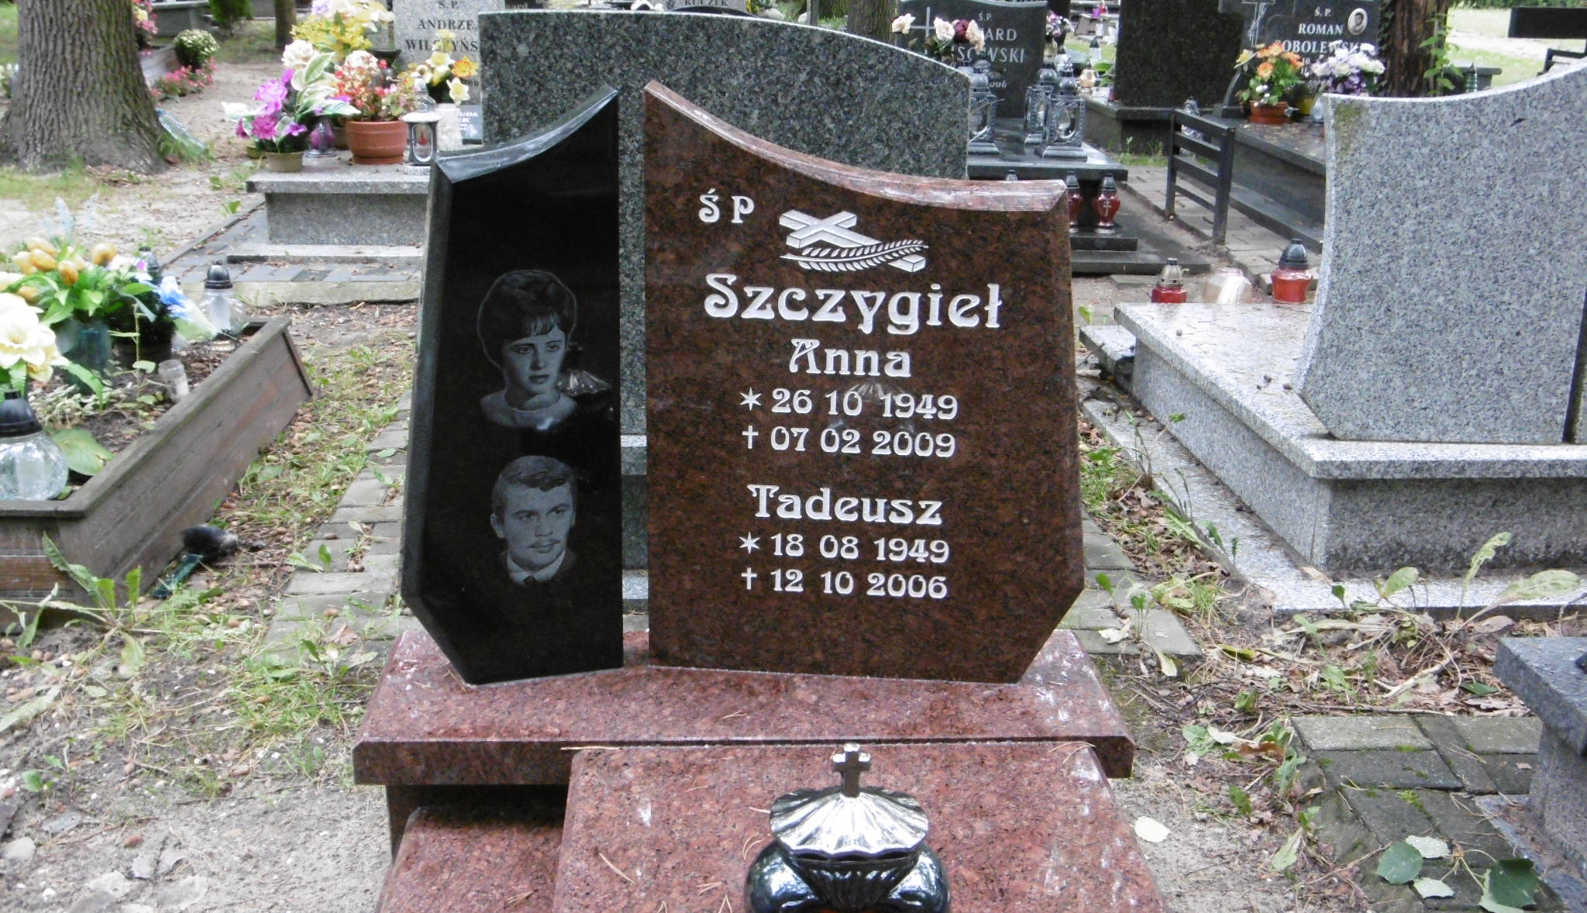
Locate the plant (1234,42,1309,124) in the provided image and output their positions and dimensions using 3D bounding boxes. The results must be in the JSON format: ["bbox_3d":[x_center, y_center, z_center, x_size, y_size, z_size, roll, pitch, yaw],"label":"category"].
[{"bbox_3d":[2.588,-2.020,9.450,0.387,0.429,0.370,0,17,-4],"label":"plant"}]

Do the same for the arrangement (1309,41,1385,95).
[{"bbox_3d":[2.987,-2.076,9.412,0.372,0.332,0.330,0,17,-2],"label":"arrangement"}]

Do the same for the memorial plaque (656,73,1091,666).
[{"bbox_3d":[0.100,-0.085,2.225,0.567,0.753,0.090,2,17,3],"label":"memorial plaque"}]

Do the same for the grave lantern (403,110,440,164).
[{"bbox_3d":[-1.486,-1.271,6.950,0.148,0.215,0.145,0,17,-4],"label":"grave lantern"}]

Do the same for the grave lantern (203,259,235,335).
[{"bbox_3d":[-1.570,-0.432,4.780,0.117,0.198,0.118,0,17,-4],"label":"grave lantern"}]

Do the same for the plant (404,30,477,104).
[{"bbox_3d":[-1.474,-1.619,7.279,0.285,0.302,0.240,0,17,-4],"label":"plant"}]

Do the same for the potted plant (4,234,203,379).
[{"bbox_3d":[-1.732,-0.377,4.380,0.474,0.348,0.380,0,17,-4],"label":"potted plant"}]

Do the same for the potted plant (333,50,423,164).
[{"bbox_3d":[-1.622,-1.363,6.805,0.325,0.425,0.320,0,17,-4],"label":"potted plant"}]

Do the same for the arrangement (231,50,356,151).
[{"bbox_3d":[-1.864,-1.320,6.507,0.427,0.394,0.340,0,17,-4],"label":"arrangement"}]

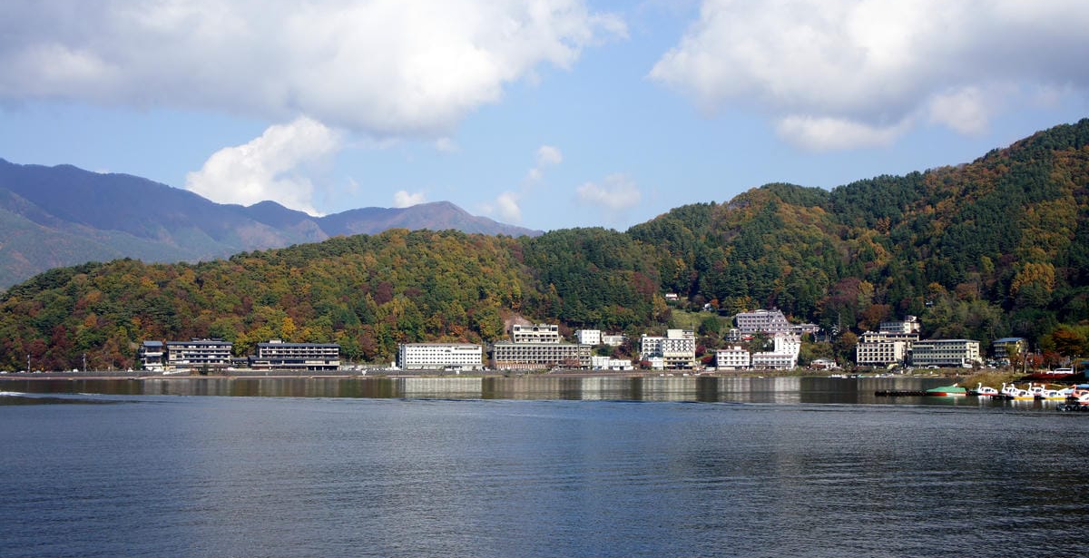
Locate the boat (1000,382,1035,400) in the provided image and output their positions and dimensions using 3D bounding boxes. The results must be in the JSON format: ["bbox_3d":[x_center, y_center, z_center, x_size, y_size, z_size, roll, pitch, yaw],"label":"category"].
[{"bbox_3d":[60.520,14.315,165.000,3.000,2.000,1.700,-1,-4,11],"label":"boat"}]

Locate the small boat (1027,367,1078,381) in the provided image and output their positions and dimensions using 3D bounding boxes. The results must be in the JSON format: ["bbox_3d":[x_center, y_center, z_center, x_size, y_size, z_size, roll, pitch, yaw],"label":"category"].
[{"bbox_3d":[86.773,16.270,222.000,7.900,2.500,2.500,-1,-4,11],"label":"small boat"}]

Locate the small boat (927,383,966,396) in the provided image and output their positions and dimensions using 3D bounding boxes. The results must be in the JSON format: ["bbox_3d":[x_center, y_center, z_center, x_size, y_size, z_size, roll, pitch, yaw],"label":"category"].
[{"bbox_3d":[56.868,15.694,184.000,5.600,1.750,2.100,-1,-4,11],"label":"small boat"}]

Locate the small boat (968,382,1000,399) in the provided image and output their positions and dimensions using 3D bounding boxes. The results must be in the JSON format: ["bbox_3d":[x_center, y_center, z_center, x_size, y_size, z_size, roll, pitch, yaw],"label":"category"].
[{"bbox_3d":[63.419,15.813,186.000,3.000,2.000,1.700,-1,-4,11],"label":"small boat"}]

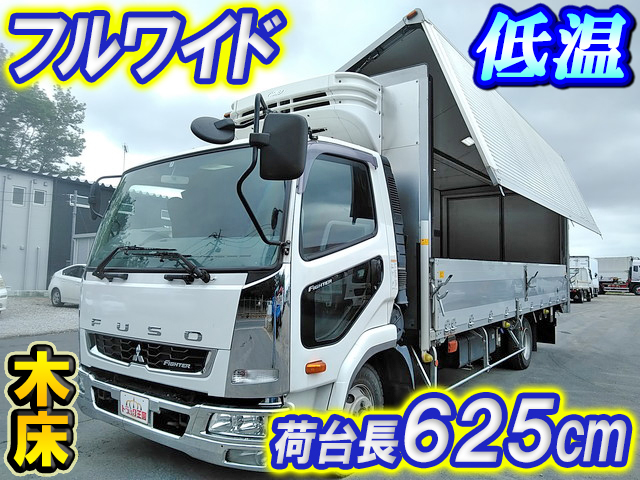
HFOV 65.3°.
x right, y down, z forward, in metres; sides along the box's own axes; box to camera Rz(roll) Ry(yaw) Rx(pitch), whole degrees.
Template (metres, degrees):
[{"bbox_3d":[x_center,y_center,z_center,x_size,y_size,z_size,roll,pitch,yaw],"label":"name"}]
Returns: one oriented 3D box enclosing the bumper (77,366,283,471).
[{"bbox_3d":[-1.157,1.205,3.592,2.300,0.410,0.380,-2,-4,36],"label":"bumper"}]

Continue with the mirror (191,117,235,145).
[{"bbox_3d":[-0.546,-0.562,2.560,0.220,0.070,0.210,2,41,-32],"label":"mirror"}]

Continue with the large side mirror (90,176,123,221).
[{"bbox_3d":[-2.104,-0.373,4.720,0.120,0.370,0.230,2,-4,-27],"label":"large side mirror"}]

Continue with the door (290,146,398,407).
[{"bbox_3d":[0.166,0.182,3.692,0.150,1.620,1.300,-2,-4,36],"label":"door"}]

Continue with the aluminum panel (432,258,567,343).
[{"bbox_3d":[2.882,0.699,7.096,0.070,0.730,6.350,-2,-4,36],"label":"aluminum panel"}]

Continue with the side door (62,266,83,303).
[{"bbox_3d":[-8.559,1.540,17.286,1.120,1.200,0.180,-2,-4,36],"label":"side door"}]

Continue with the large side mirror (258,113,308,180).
[{"bbox_3d":[-0.210,-0.538,2.870,0.240,0.370,0.100,0,-3,5],"label":"large side mirror"}]

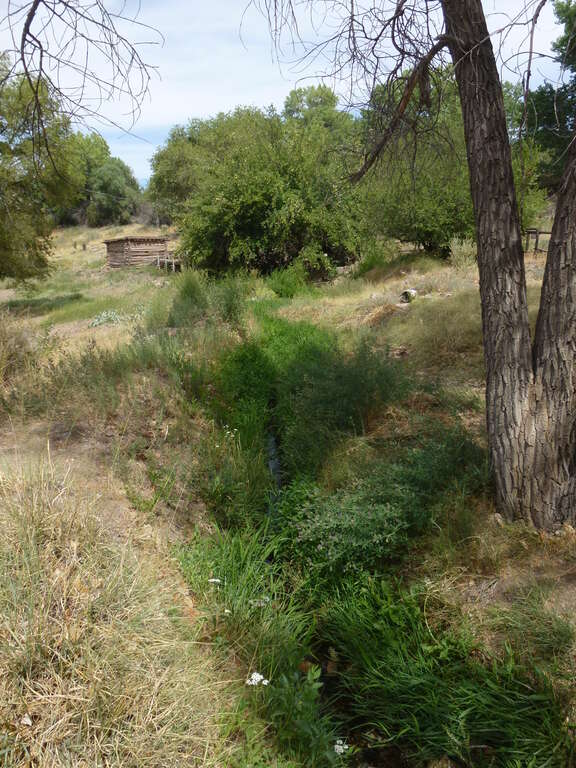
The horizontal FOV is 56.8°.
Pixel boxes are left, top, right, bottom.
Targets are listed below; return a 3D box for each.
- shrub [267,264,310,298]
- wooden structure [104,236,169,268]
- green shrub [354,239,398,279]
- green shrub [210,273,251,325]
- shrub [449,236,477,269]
[{"bbox_3d":[0.015,-3.076,16.000,1.322,1.006,1.256,0,15,0],"label":"shrub"},{"bbox_3d":[-9.793,-8.552,34.500,2.636,1.902,2.929,14,20,42],"label":"wooden structure"},{"bbox_3d":[2.680,-3.852,16.500,1.363,1.147,1.295,0,15,0],"label":"green shrub"},{"bbox_3d":[-1.166,-1.727,10.800,0.811,1.047,0.771,0,15,0],"label":"green shrub"},{"bbox_3d":[6.097,-4.564,18.500,1.042,1.080,0.990,0,15,0],"label":"shrub"}]

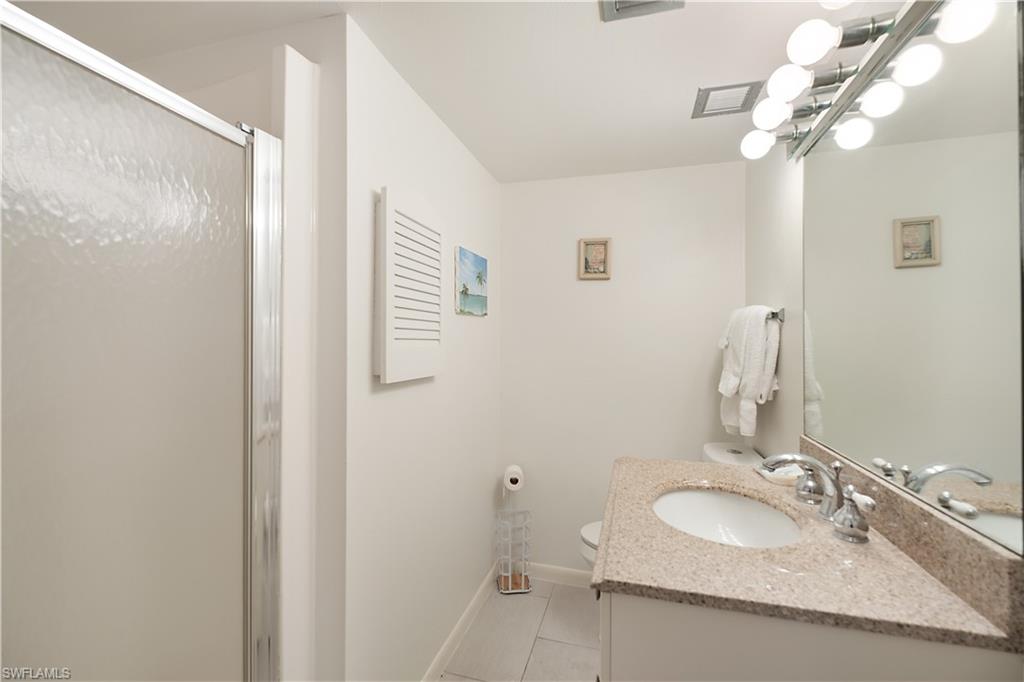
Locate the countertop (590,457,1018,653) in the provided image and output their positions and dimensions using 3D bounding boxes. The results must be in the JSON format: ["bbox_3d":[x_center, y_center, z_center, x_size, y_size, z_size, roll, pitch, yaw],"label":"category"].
[{"bbox_3d":[0.504,0.406,0.989,0.560,0.025,0.756,0,0,16],"label":"countertop"}]

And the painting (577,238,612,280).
[{"bbox_3d":[0.426,-0.423,2.211,0.160,0.222,0.020,0,0,16],"label":"painting"}]

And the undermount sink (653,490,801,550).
[{"bbox_3d":[0.495,0.479,1.008,0.330,0.150,0.415,0,0,16],"label":"undermount sink"}]

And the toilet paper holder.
[{"bbox_3d":[0.007,1.086,2.253,0.155,0.400,0.135,0,0,-10],"label":"toilet paper holder"}]

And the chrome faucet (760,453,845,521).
[{"bbox_3d":[0.662,0.327,0.970,0.165,0.134,0.055,0,0,16],"label":"chrome faucet"}]

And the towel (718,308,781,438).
[{"bbox_3d":[0.910,0.106,1.678,0.165,0.470,0.340,0,0,16],"label":"towel"}]

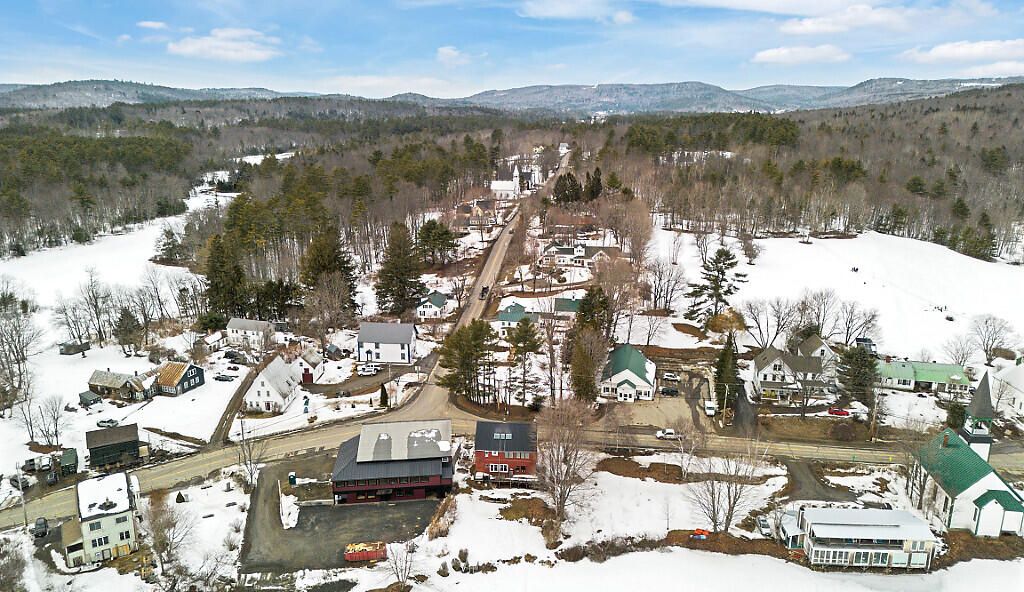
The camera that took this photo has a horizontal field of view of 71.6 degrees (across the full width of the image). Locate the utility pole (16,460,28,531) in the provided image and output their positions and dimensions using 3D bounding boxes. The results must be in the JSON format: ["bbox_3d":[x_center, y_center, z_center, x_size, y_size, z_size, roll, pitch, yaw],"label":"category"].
[{"bbox_3d":[-83.166,33.699,120.288,0.500,12.380,0.500,-10,17,-36],"label":"utility pole"}]

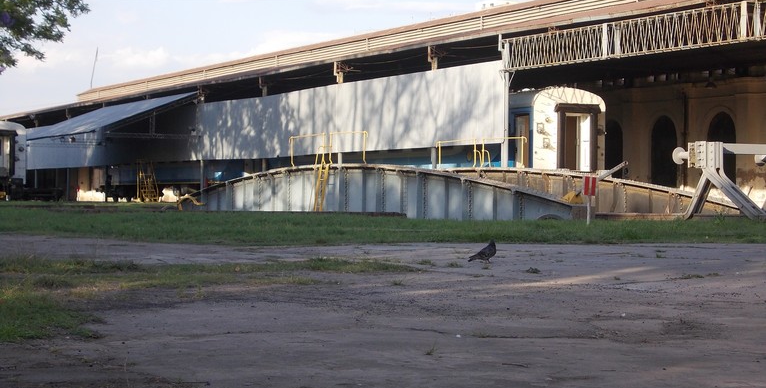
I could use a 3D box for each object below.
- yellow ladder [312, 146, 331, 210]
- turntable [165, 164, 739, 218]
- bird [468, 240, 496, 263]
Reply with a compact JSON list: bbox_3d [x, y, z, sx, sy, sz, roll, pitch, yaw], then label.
[{"bbox_3d":[-1.595,-0.188,40.077,0.450,2.100,0.500,1,-1,-27],"label":"yellow ladder"},{"bbox_3d":[0.152,0.257,41.036,4.400,1.950,23.000,1,-1,-27],"label":"turntable"},{"bbox_3d":[1.052,0.608,16.600,0.290,0.250,0.125,0,-1,0],"label":"bird"}]

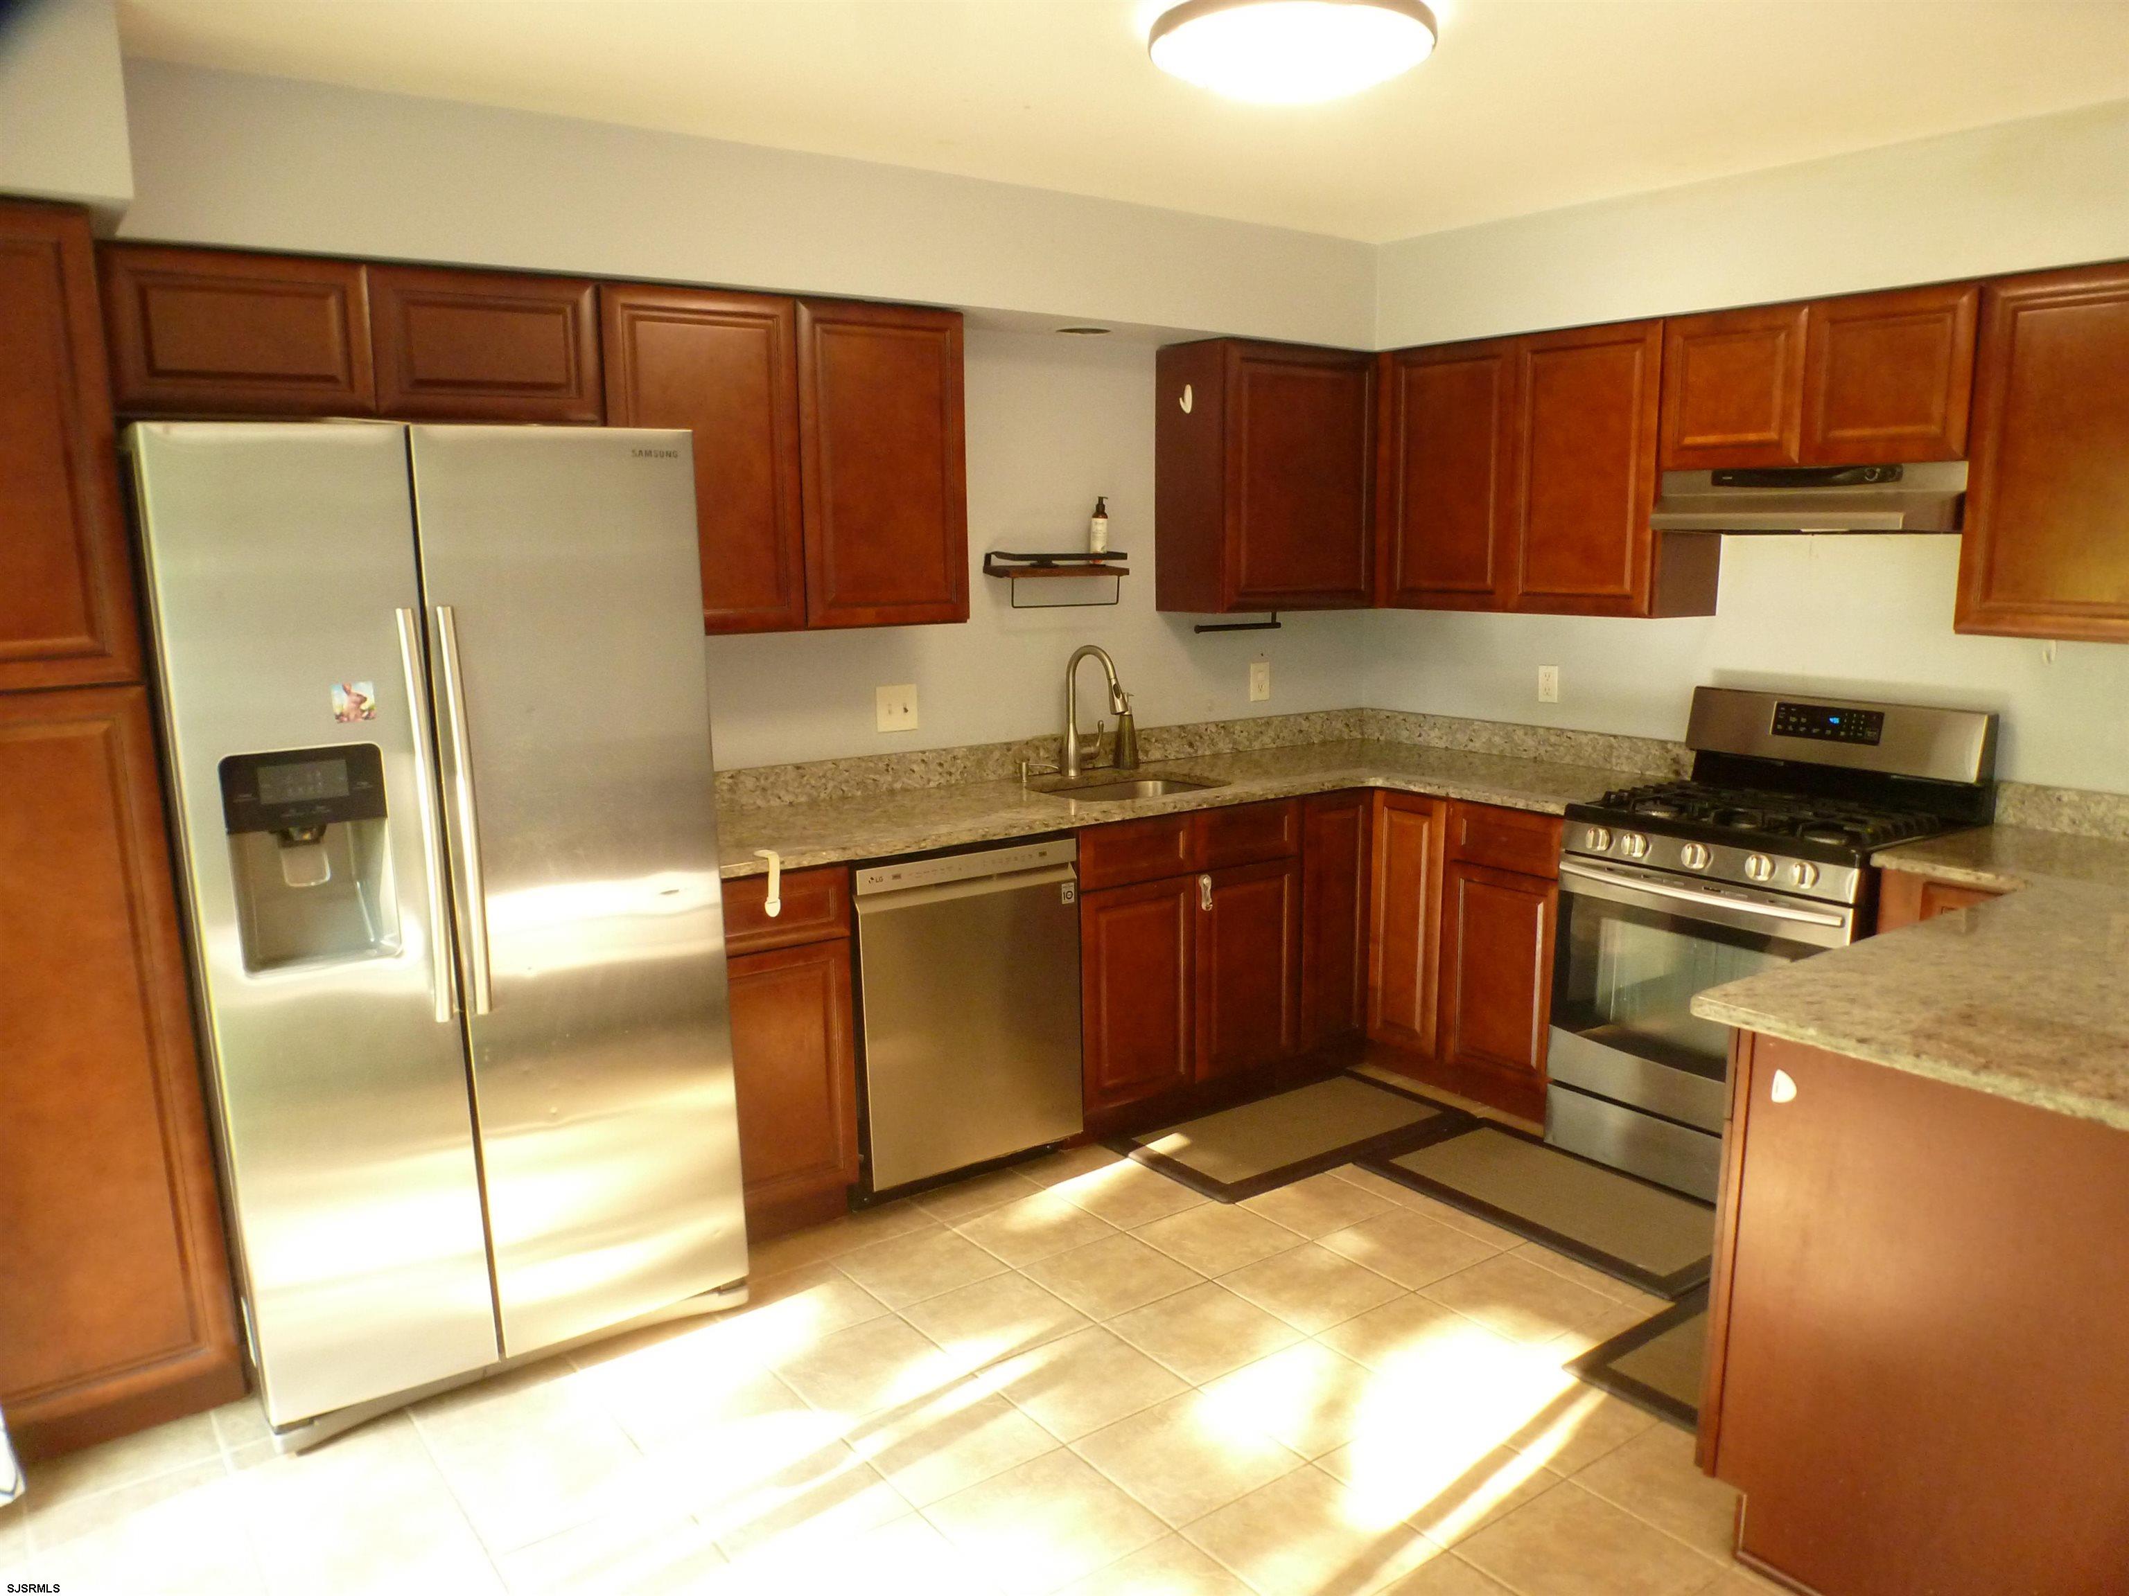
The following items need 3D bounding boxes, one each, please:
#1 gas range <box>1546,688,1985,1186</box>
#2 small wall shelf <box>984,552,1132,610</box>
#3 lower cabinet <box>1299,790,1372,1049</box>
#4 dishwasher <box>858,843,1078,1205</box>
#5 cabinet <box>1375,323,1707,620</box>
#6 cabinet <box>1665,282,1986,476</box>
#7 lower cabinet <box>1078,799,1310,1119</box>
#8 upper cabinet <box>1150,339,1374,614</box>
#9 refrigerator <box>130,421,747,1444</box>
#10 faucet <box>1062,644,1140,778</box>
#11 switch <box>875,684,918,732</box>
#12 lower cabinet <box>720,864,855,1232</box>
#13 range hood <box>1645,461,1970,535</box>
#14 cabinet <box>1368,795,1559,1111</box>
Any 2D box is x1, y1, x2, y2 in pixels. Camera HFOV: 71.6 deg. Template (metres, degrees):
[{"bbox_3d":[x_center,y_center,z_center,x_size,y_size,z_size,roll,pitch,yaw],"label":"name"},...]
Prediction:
[{"bbox_3d":[1.744,0.366,3.735,0.663,1.190,0.764,-7,12,-35],"label":"gas range"},{"bbox_3d":[-0.015,-0.635,4.286,0.430,0.160,0.128,-7,12,-35],"label":"small wall shelf"},{"bbox_3d":[0.620,0.341,4.598,0.283,0.815,0.612,-7,12,-35],"label":"lower cabinet"},{"bbox_3d":[-0.385,0.500,3.836,0.605,0.845,0.620,-8,12,-34],"label":"dishwasher"},{"bbox_3d":[1.363,-0.927,4.256,0.318,0.764,0.972,-8,12,-34],"label":"cabinet"},{"bbox_3d":[1.889,-1.004,3.599,0.320,0.395,0.764,-7,12,-35],"label":"cabinet"},{"bbox_3d":[0.168,0.422,4.239,0.767,0.866,0.625,-8,12,-34],"label":"lower cabinet"},{"bbox_3d":[0.625,-0.967,4.513,0.625,0.764,0.318,-8,12,-34],"label":"upper cabinet"},{"bbox_3d":[-1.260,0.194,3.033,0.905,1.790,0.780,-8,12,-34],"label":"refrigerator"},{"bbox_3d":[0.116,-0.255,4.337,0.130,0.382,0.248,-7,12,-35],"label":"faucet"},{"bbox_3d":[-0.455,-0.245,4.057,0.119,0.118,0.014,-8,12,-34],"label":"switch"},{"bbox_3d":[-0.818,0.559,3.595,0.380,0.885,0.612,-7,12,-35],"label":"lower cabinet"},{"bbox_3d":[1.805,-0.718,3.539,0.450,0.150,0.745,-8,12,-34],"label":"range hood"},{"bbox_3d":[1.357,0.415,4.352,0.622,0.885,0.658,-7,12,-35],"label":"cabinet"}]

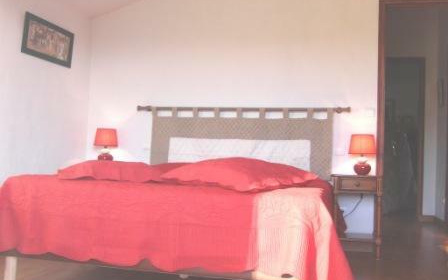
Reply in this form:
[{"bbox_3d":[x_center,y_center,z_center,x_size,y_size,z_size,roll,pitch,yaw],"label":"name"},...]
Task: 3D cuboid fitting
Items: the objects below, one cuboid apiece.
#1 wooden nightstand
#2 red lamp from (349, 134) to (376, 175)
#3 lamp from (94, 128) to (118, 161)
[{"bbox_3d":[1.067,0.609,3.900,0.387,0.639,0.285,1,-1,12],"label":"wooden nightstand"},{"bbox_3d":[1.129,0.124,3.897,0.217,0.334,0.217,1,-1,12],"label":"red lamp"},{"bbox_3d":[-1.073,0.064,4.374,0.217,0.334,0.217,1,-1,12],"label":"lamp"}]

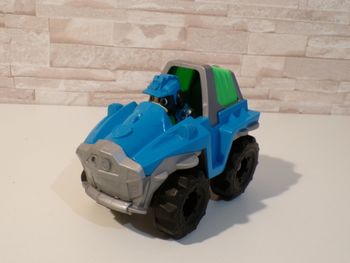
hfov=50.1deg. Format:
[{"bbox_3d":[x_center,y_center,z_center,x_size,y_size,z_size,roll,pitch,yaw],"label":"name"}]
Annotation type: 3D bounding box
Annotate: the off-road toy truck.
[{"bbox_3d":[0.001,0.001,0.359,0.103,0.134,0.179,17,24,35],"label":"off-road toy truck"}]

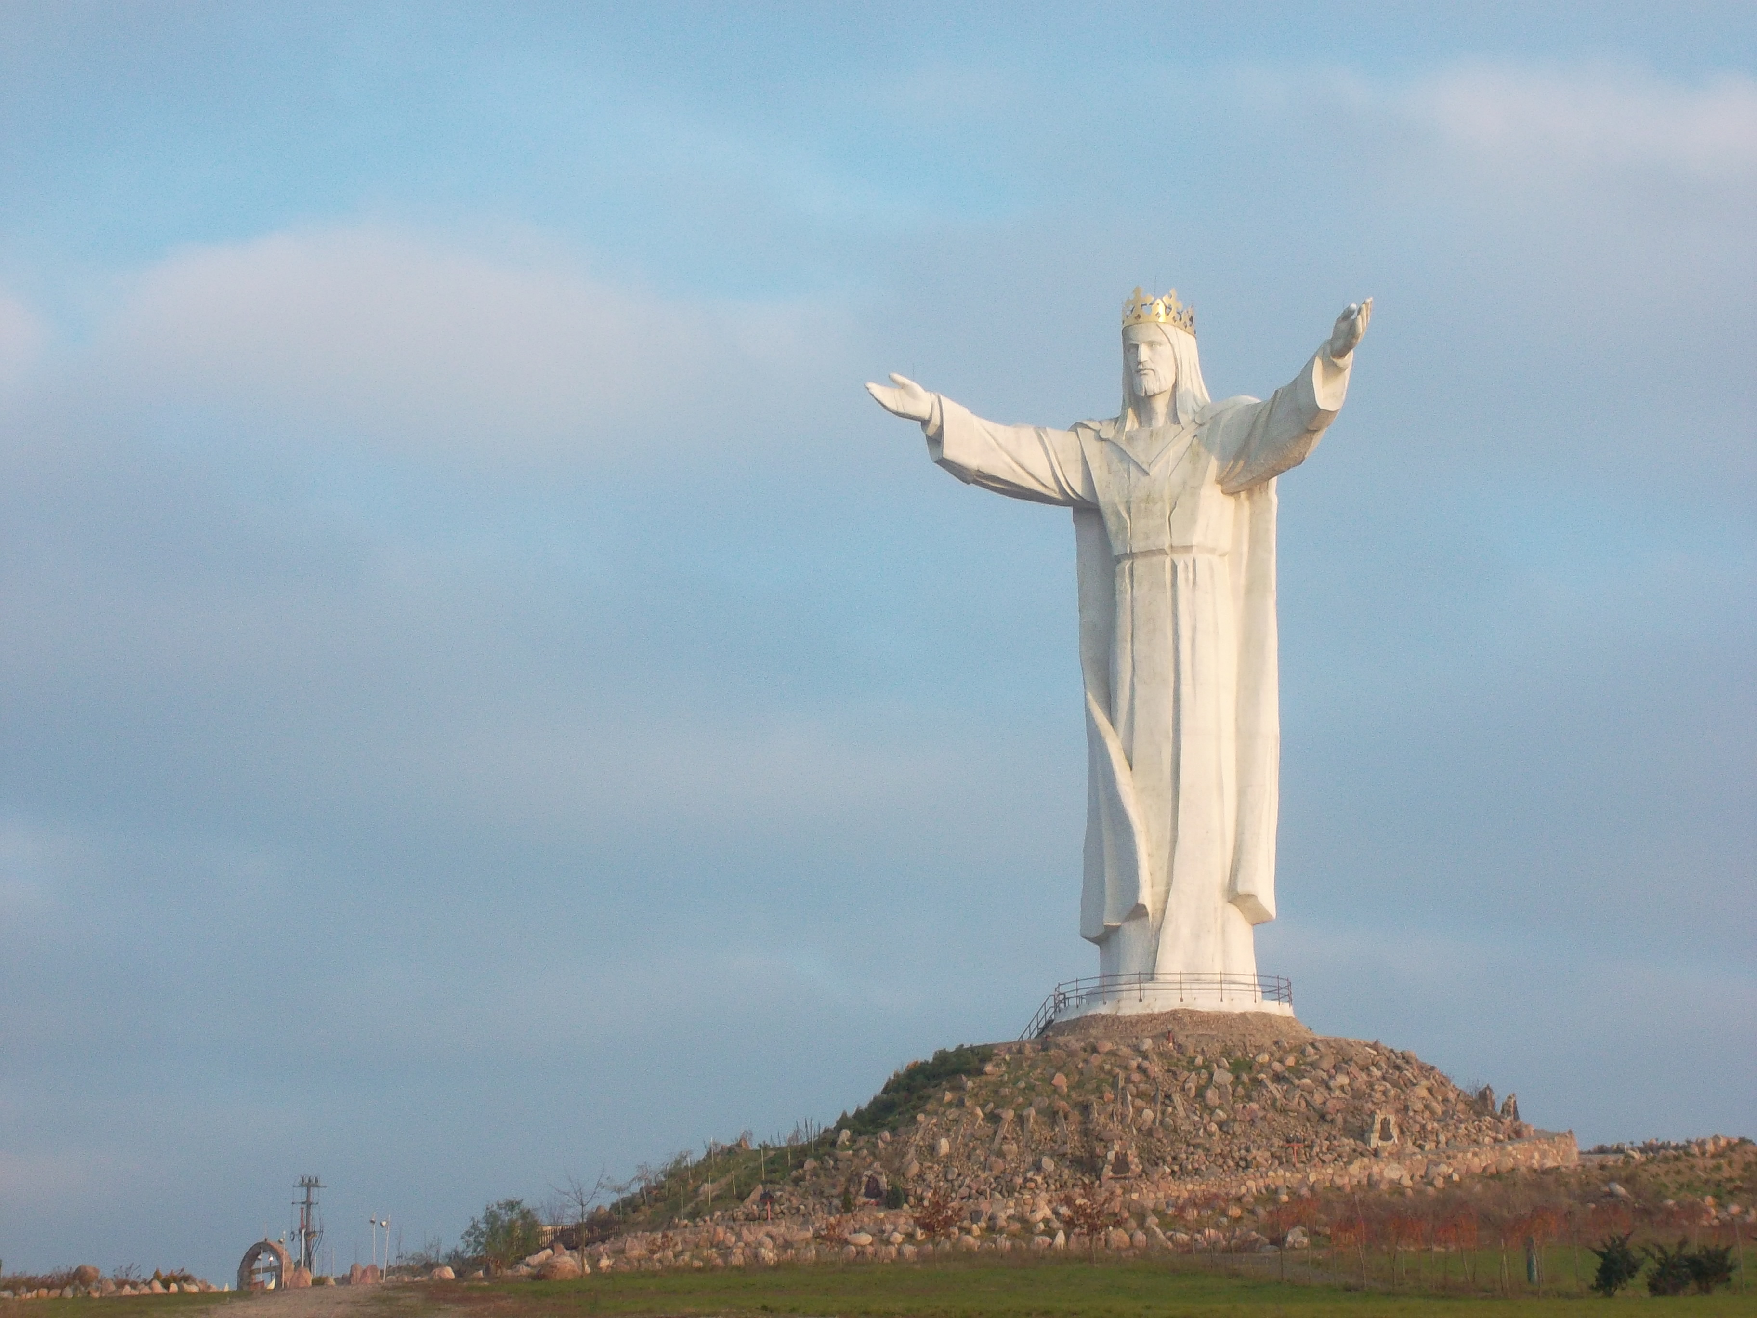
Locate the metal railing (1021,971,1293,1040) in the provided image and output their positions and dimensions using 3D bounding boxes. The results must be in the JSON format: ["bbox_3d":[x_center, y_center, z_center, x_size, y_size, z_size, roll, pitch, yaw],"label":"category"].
[{"bbox_3d":[13.043,16.689,198.959,12.546,3.100,10.845,-1,-9,0],"label":"metal railing"}]

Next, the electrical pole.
[{"bbox_3d":[-40.082,40.034,300.000,2.400,7.400,0.900,-1,-9,0],"label":"electrical pole"}]

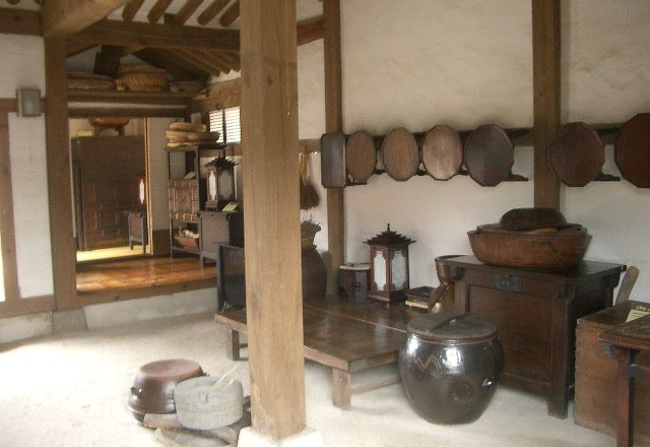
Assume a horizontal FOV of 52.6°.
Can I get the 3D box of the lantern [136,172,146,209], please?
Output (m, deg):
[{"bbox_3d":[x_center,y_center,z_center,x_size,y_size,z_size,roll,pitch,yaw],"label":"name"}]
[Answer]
[{"bbox_3d":[-2.531,-0.477,9.524,0.283,0.566,0.283,-5,6,-36],"label":"lantern"}]

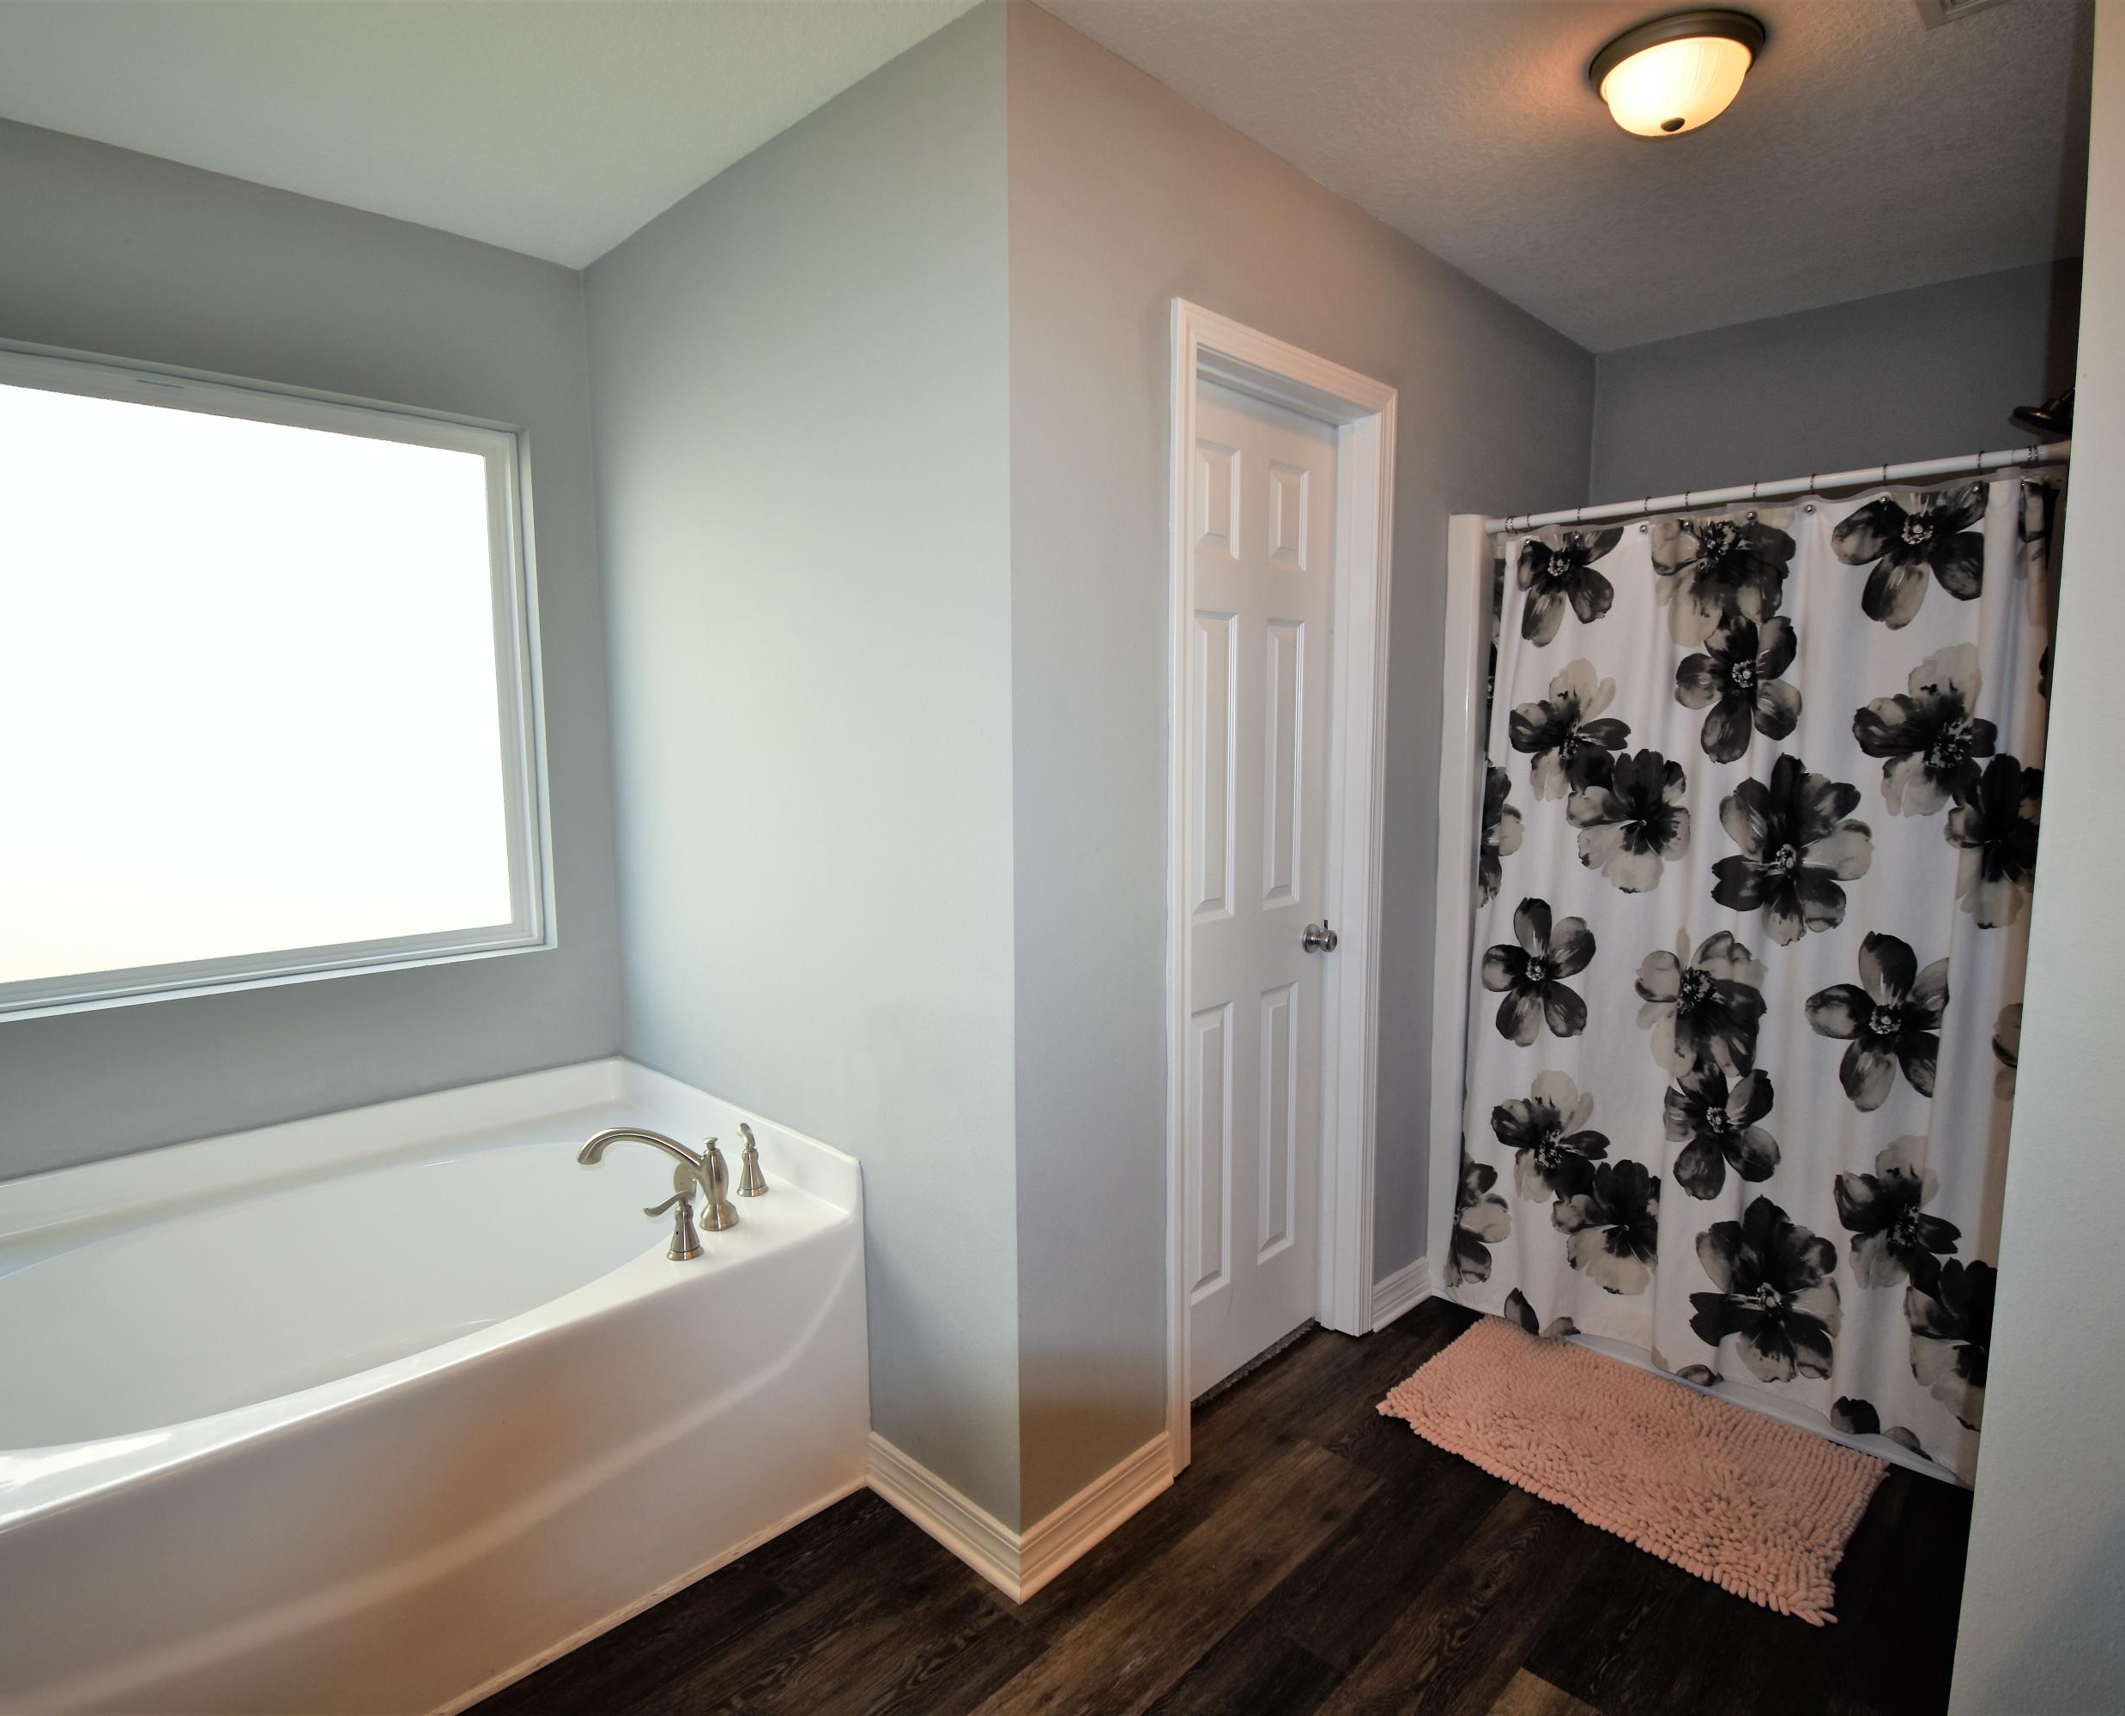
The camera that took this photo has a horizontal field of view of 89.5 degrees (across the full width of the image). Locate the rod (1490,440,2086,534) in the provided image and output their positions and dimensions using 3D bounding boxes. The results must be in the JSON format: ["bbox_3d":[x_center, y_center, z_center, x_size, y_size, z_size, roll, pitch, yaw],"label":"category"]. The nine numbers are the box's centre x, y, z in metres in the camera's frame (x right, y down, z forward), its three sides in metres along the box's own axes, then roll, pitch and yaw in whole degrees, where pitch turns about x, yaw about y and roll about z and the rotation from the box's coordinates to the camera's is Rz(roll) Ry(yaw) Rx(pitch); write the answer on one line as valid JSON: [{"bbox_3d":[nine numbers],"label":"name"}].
[{"bbox_3d":[1.360,-0.729,2.138,0.028,0.028,1.020,-7,9,-44],"label":"rod"}]

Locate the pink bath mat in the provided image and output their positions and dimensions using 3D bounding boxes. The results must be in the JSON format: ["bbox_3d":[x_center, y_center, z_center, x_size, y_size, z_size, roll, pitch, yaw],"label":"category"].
[{"bbox_3d":[1.109,1.155,2.144,0.493,0.030,0.796,-7,9,-44],"label":"pink bath mat"}]

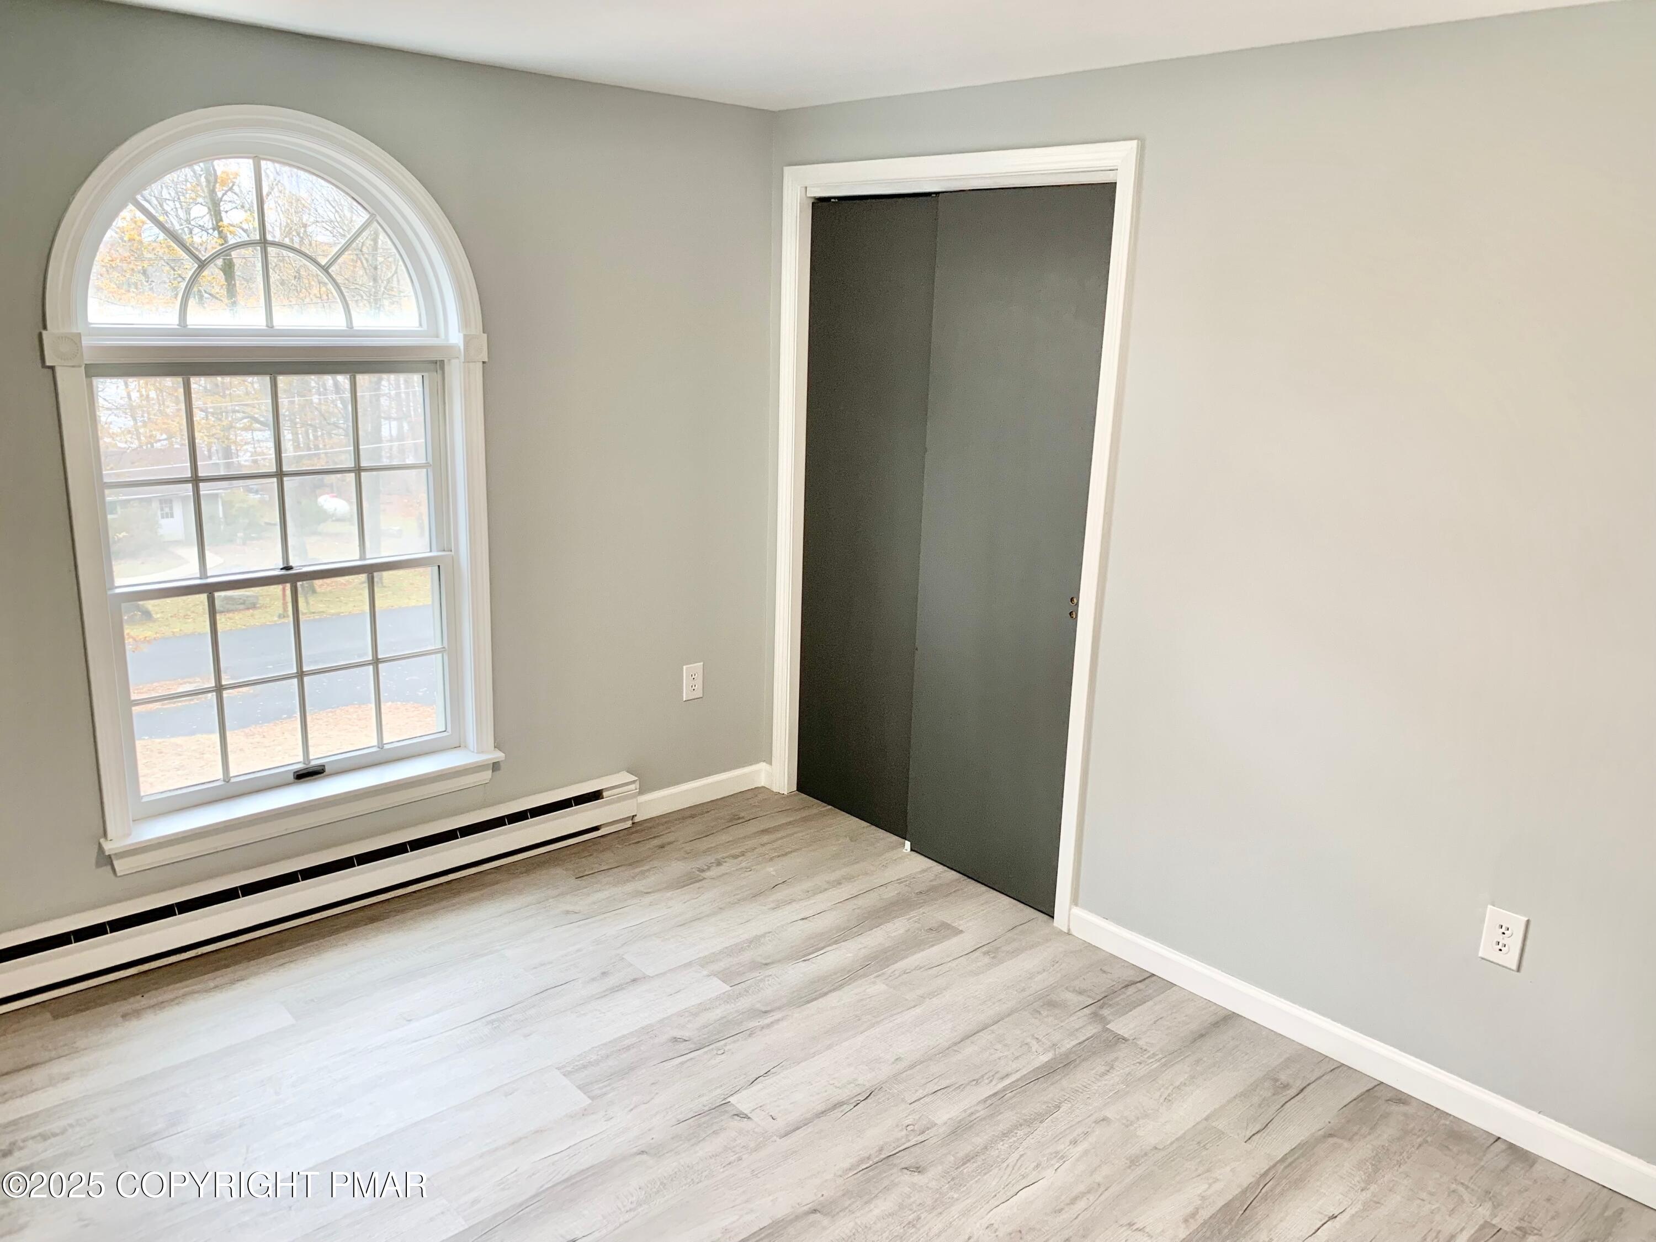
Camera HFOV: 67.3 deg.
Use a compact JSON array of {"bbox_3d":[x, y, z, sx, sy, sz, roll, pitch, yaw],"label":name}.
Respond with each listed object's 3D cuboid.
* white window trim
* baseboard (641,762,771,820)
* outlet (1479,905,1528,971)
[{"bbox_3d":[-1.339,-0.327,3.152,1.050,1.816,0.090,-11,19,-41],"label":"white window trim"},{"bbox_3d":[-0.451,0.592,4.275,0.572,0.088,0.018,-11,19,-41],"label":"baseboard"},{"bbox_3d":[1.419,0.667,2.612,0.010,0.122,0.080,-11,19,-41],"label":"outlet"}]

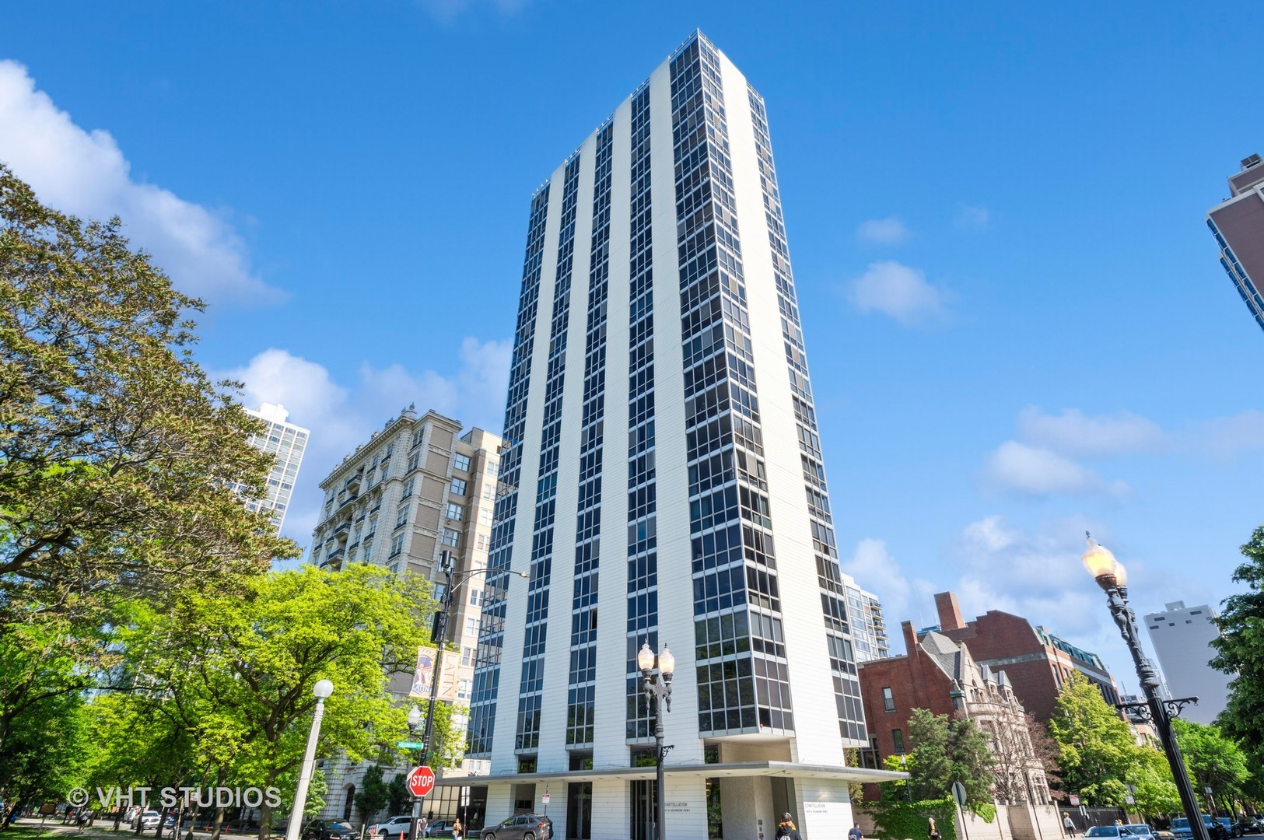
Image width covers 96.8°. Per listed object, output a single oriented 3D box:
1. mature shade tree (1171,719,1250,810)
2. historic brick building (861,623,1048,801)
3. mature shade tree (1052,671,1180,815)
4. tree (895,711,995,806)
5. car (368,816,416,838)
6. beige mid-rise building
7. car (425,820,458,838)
[{"bbox_3d":[76.363,46.661,74.224,7.980,11.920,7.980,-22,-36,33],"label":"mature shade tree"},{"bbox_3d":[26.724,28.261,51.109,13.630,16.160,14.140,25,-39,-37],"label":"historic brick building"},{"bbox_3d":[44.709,30.923,52.981,8.380,13.840,8.380,-18,-35,29],"label":"mature shade tree"},{"bbox_3d":[22.795,25.923,41.014,6.360,8.380,6.060,-12,-32,20],"label":"tree"},{"bbox_3d":[-18.295,32.212,44.408,4.650,1.700,1.870,16,-34,-26],"label":"car"},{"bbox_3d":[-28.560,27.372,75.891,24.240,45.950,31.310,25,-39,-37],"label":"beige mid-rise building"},{"bbox_3d":[-14.212,31.239,42.811,4.650,1.480,1.840,-5,-30,9],"label":"car"}]

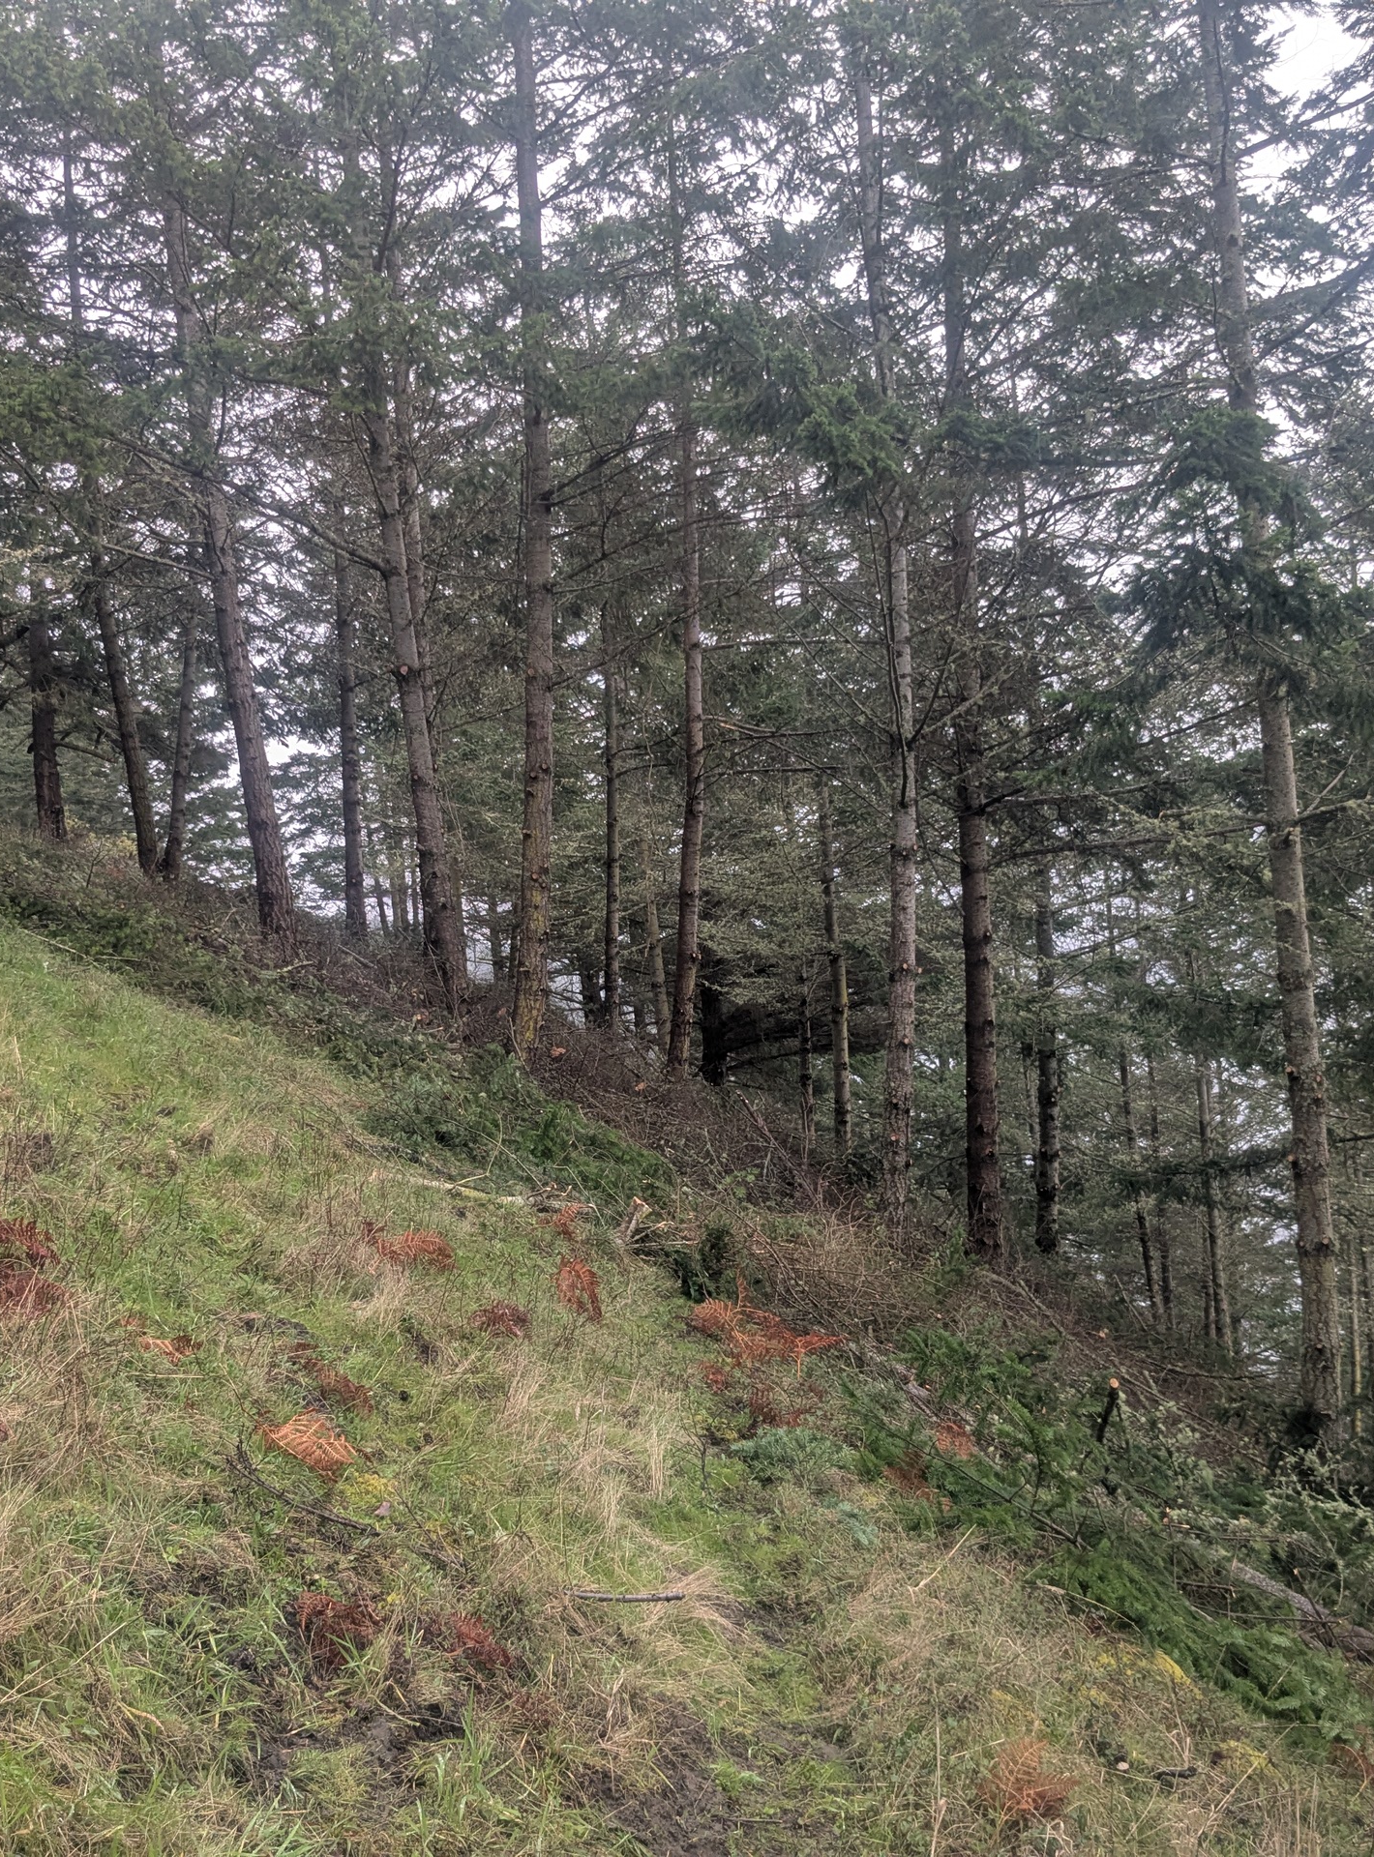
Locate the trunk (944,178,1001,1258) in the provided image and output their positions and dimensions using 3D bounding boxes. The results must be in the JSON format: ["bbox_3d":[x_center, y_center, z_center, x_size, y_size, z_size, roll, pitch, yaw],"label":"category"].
[{"bbox_3d":[2.767,-2.034,18.920,0.290,10.563,0.290,-2,1,0],"label":"trunk"}]

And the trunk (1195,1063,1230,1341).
[{"bbox_3d":[6.927,3.599,25.473,0.190,3.667,0.190,-4,1,0],"label":"trunk"}]

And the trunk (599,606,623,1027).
[{"bbox_3d":[-0.973,-1.461,25.055,0.200,5.454,0.175,-1,-1,-2],"label":"trunk"}]

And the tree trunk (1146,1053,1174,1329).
[{"bbox_3d":[5.874,3.247,24.034,0.156,3.390,0.144,-3,-1,13],"label":"tree trunk"}]

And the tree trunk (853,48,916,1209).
[{"bbox_3d":[1.556,-2.378,15.091,0.285,9.102,0.225,-1,-1,6],"label":"tree trunk"}]

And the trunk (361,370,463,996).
[{"bbox_3d":[-2.427,-2.179,17.056,0.341,5.567,0.306,-6,-1,-7],"label":"trunk"}]

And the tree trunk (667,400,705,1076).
[{"bbox_3d":[-0.022,-2.100,21.943,0.250,7.618,0.250,1,1,0],"label":"tree trunk"}]

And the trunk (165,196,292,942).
[{"bbox_3d":[-4.044,-3.192,17.067,0.341,6.662,0.306,-7,-1,-12],"label":"trunk"}]

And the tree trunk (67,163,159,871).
[{"bbox_3d":[-6.143,-4.456,20.578,0.287,7.745,0.226,-6,-1,-15],"label":"tree trunk"}]

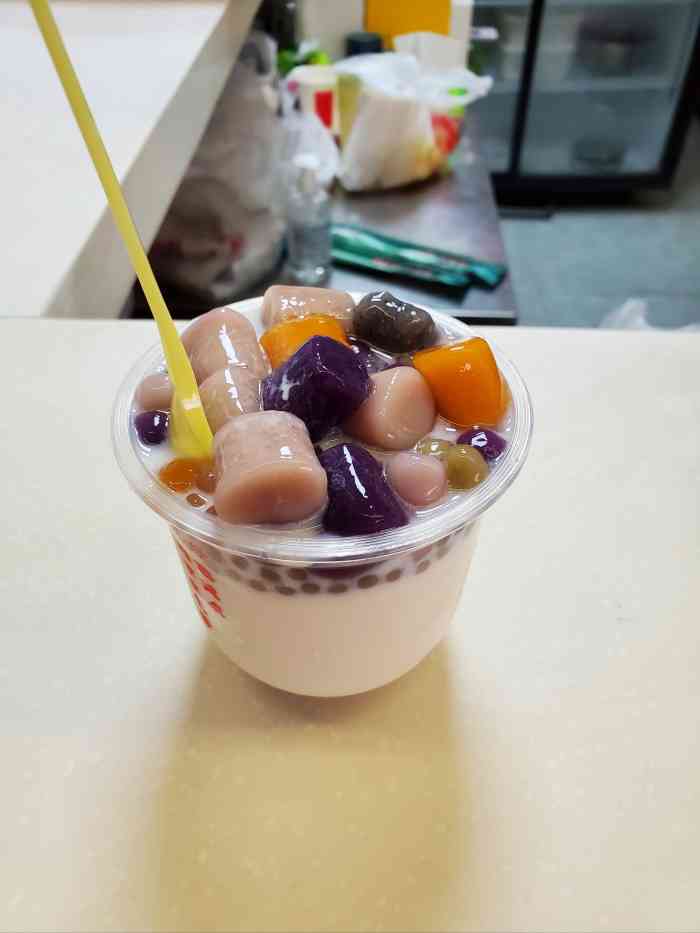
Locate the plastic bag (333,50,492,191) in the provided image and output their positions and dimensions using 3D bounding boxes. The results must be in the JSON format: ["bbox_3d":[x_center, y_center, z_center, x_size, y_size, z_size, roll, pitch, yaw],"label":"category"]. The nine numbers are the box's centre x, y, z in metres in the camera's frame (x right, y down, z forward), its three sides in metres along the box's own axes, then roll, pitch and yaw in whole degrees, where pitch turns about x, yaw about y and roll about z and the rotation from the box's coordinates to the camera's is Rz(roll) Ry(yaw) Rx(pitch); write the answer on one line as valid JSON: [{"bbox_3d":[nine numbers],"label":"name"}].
[{"bbox_3d":[0.110,-0.617,1.254,0.255,0.190,0.190,-13,46,-13],"label":"plastic bag"}]

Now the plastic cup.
[{"bbox_3d":[-0.007,0.012,0.230,0.117,0.089,0.117,0,45,0],"label":"plastic cup"}]

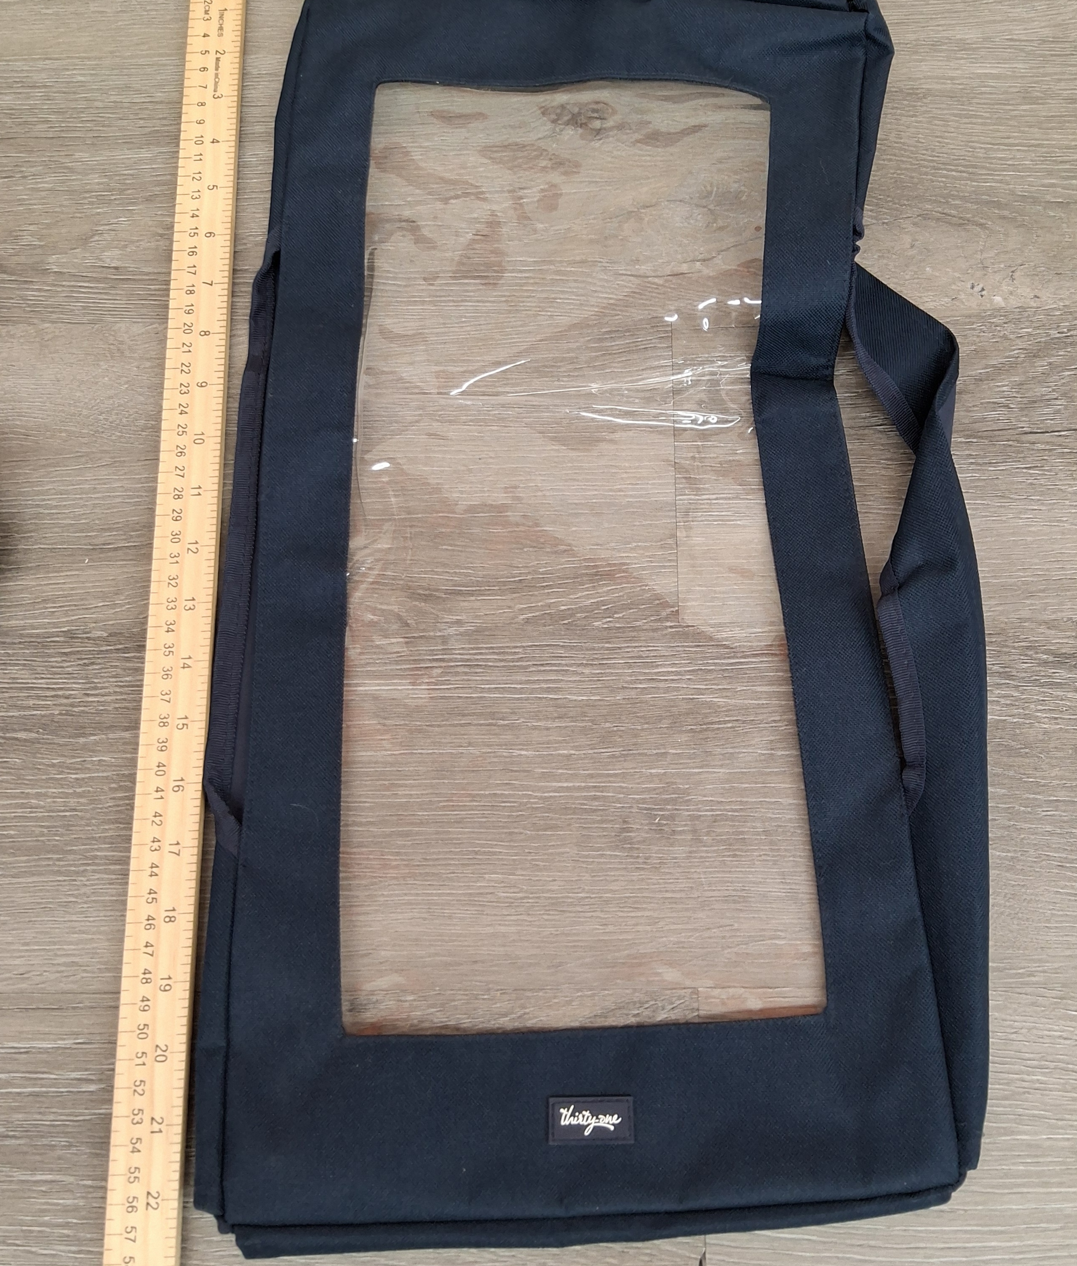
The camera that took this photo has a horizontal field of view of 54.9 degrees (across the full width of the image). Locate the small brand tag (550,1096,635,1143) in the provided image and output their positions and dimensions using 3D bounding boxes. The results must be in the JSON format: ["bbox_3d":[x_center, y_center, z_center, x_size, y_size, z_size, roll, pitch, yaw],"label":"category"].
[{"bbox_3d":[0.019,0.179,0.381,0.031,0.002,0.016,-1,76,1],"label":"small brand tag"}]

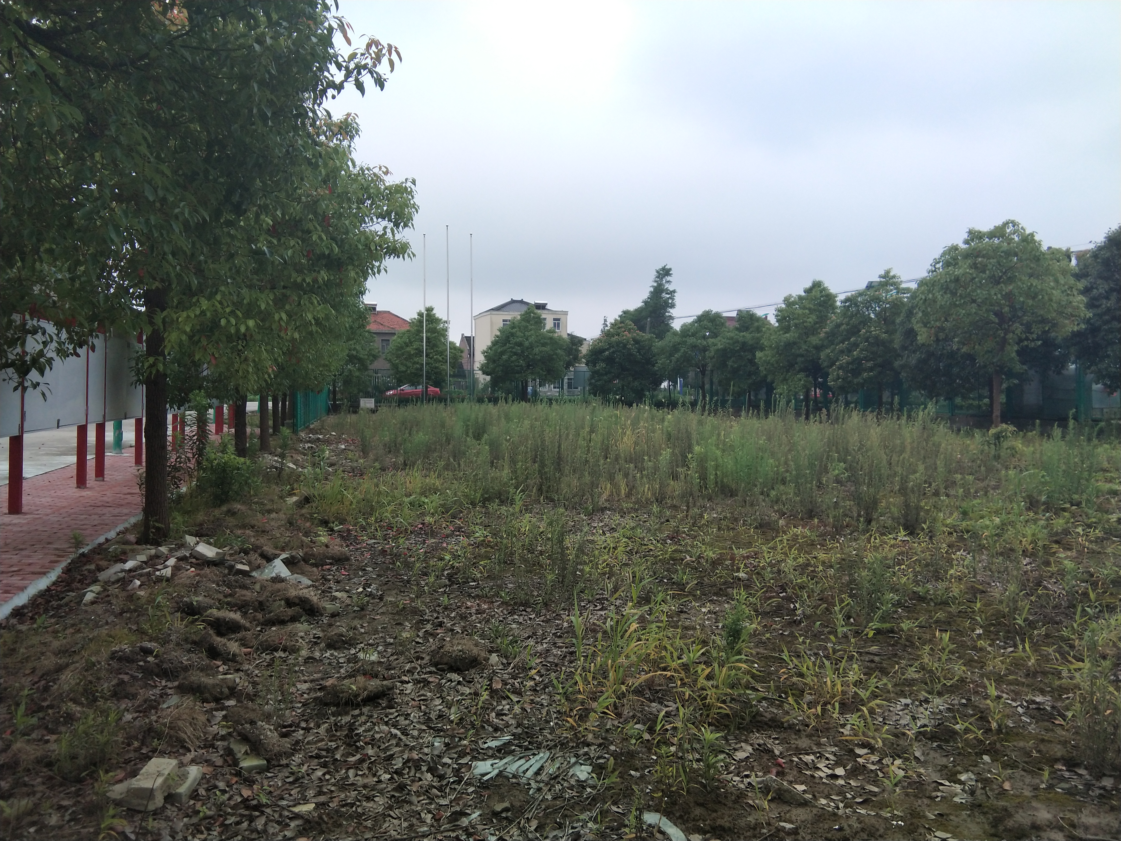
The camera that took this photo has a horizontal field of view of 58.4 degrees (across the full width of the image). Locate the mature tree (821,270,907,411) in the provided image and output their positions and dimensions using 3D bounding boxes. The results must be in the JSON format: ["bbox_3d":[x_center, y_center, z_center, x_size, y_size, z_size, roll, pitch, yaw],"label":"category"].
[{"bbox_3d":[10.824,-2.428,34.940,3.600,5.630,3.600,0,2,0],"label":"mature tree"}]

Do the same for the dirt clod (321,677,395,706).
[{"bbox_3d":[-0.900,1.179,4.414,0.330,0.085,0.210,0,2,-12],"label":"dirt clod"}]

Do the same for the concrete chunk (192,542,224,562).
[{"bbox_3d":[-2.687,0.992,7.649,0.250,0.130,0.180,-1,2,-19],"label":"concrete chunk"}]

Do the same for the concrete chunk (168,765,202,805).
[{"bbox_3d":[-1.405,1.352,3.725,0.100,0.060,0.210,0,2,-5],"label":"concrete chunk"}]

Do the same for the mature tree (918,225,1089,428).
[{"bbox_3d":[14.845,-3.244,34.000,5.800,7.150,5.600,0,2,0],"label":"mature tree"}]

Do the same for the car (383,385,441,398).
[{"bbox_3d":[-11.755,-2.143,79.500,4.550,1.460,1.800,-1,2,-12],"label":"car"}]

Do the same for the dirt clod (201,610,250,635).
[{"bbox_3d":[-1.817,1.091,5.456,0.275,0.100,0.200,-1,2,-19],"label":"dirt clod"}]

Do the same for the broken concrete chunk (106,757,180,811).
[{"bbox_3d":[-1.545,1.338,3.704,0.200,0.090,0.250,0,2,-4],"label":"broken concrete chunk"}]

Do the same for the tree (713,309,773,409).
[{"bbox_3d":[8.568,-2.533,45.943,3.500,5.140,3.500,0,2,0],"label":"tree"}]

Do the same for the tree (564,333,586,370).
[{"bbox_3d":[-0.030,-3.279,67.930,4.000,5.230,4.000,0,2,0],"label":"tree"}]

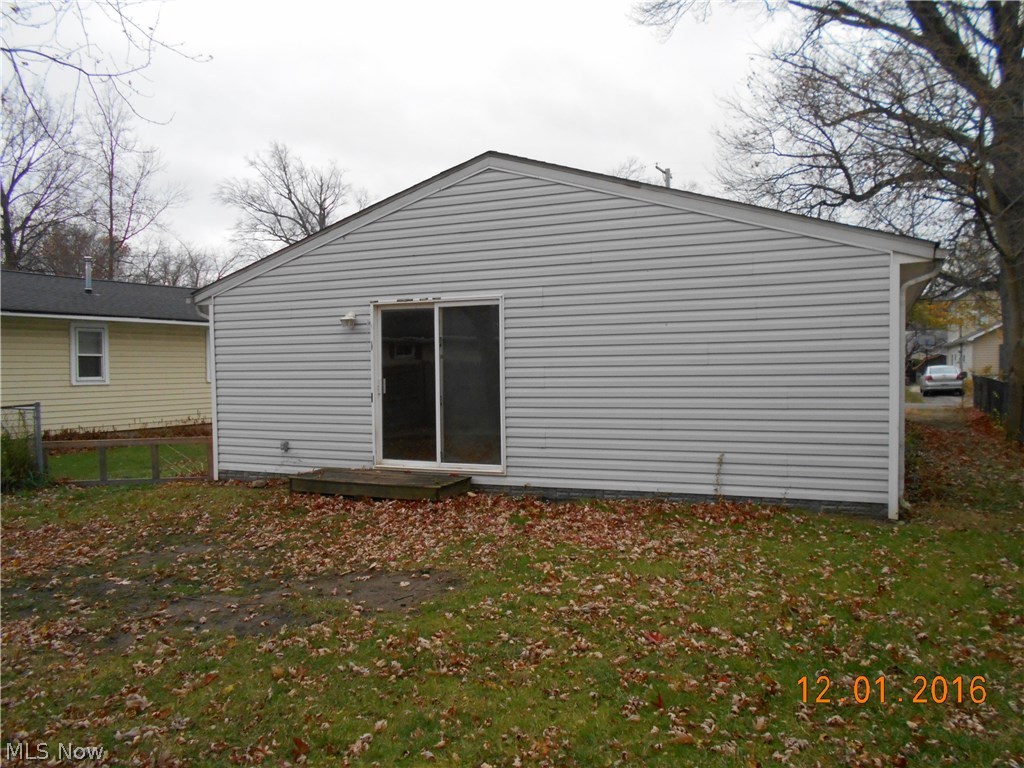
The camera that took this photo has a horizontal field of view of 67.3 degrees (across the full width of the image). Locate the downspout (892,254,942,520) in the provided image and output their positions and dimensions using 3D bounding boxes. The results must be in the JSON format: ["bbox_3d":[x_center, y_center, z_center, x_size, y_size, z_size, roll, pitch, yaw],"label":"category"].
[{"bbox_3d":[3.863,0.042,7.369,0.420,2.509,0.150,0,2,23],"label":"downspout"}]

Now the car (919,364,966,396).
[{"bbox_3d":[20.862,-0.244,37.322,1.820,1.450,4.800,0,2,27],"label":"car"}]

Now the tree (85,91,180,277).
[{"bbox_3d":[-20.096,-7.264,41.223,5.600,16.770,5.600,-2,2,-26],"label":"tree"}]

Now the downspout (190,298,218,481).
[{"bbox_3d":[-4.307,0.068,10.797,0.460,2.515,0.150,0,2,23],"label":"downspout"}]

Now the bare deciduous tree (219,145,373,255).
[{"bbox_3d":[-12.605,-6.618,45.200,9.400,15.030,9.200,-1,2,-15],"label":"bare deciduous tree"}]

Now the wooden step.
[{"bbox_3d":[-1.574,1.187,9.156,2.100,0.170,0.820,0,2,23],"label":"wooden step"}]

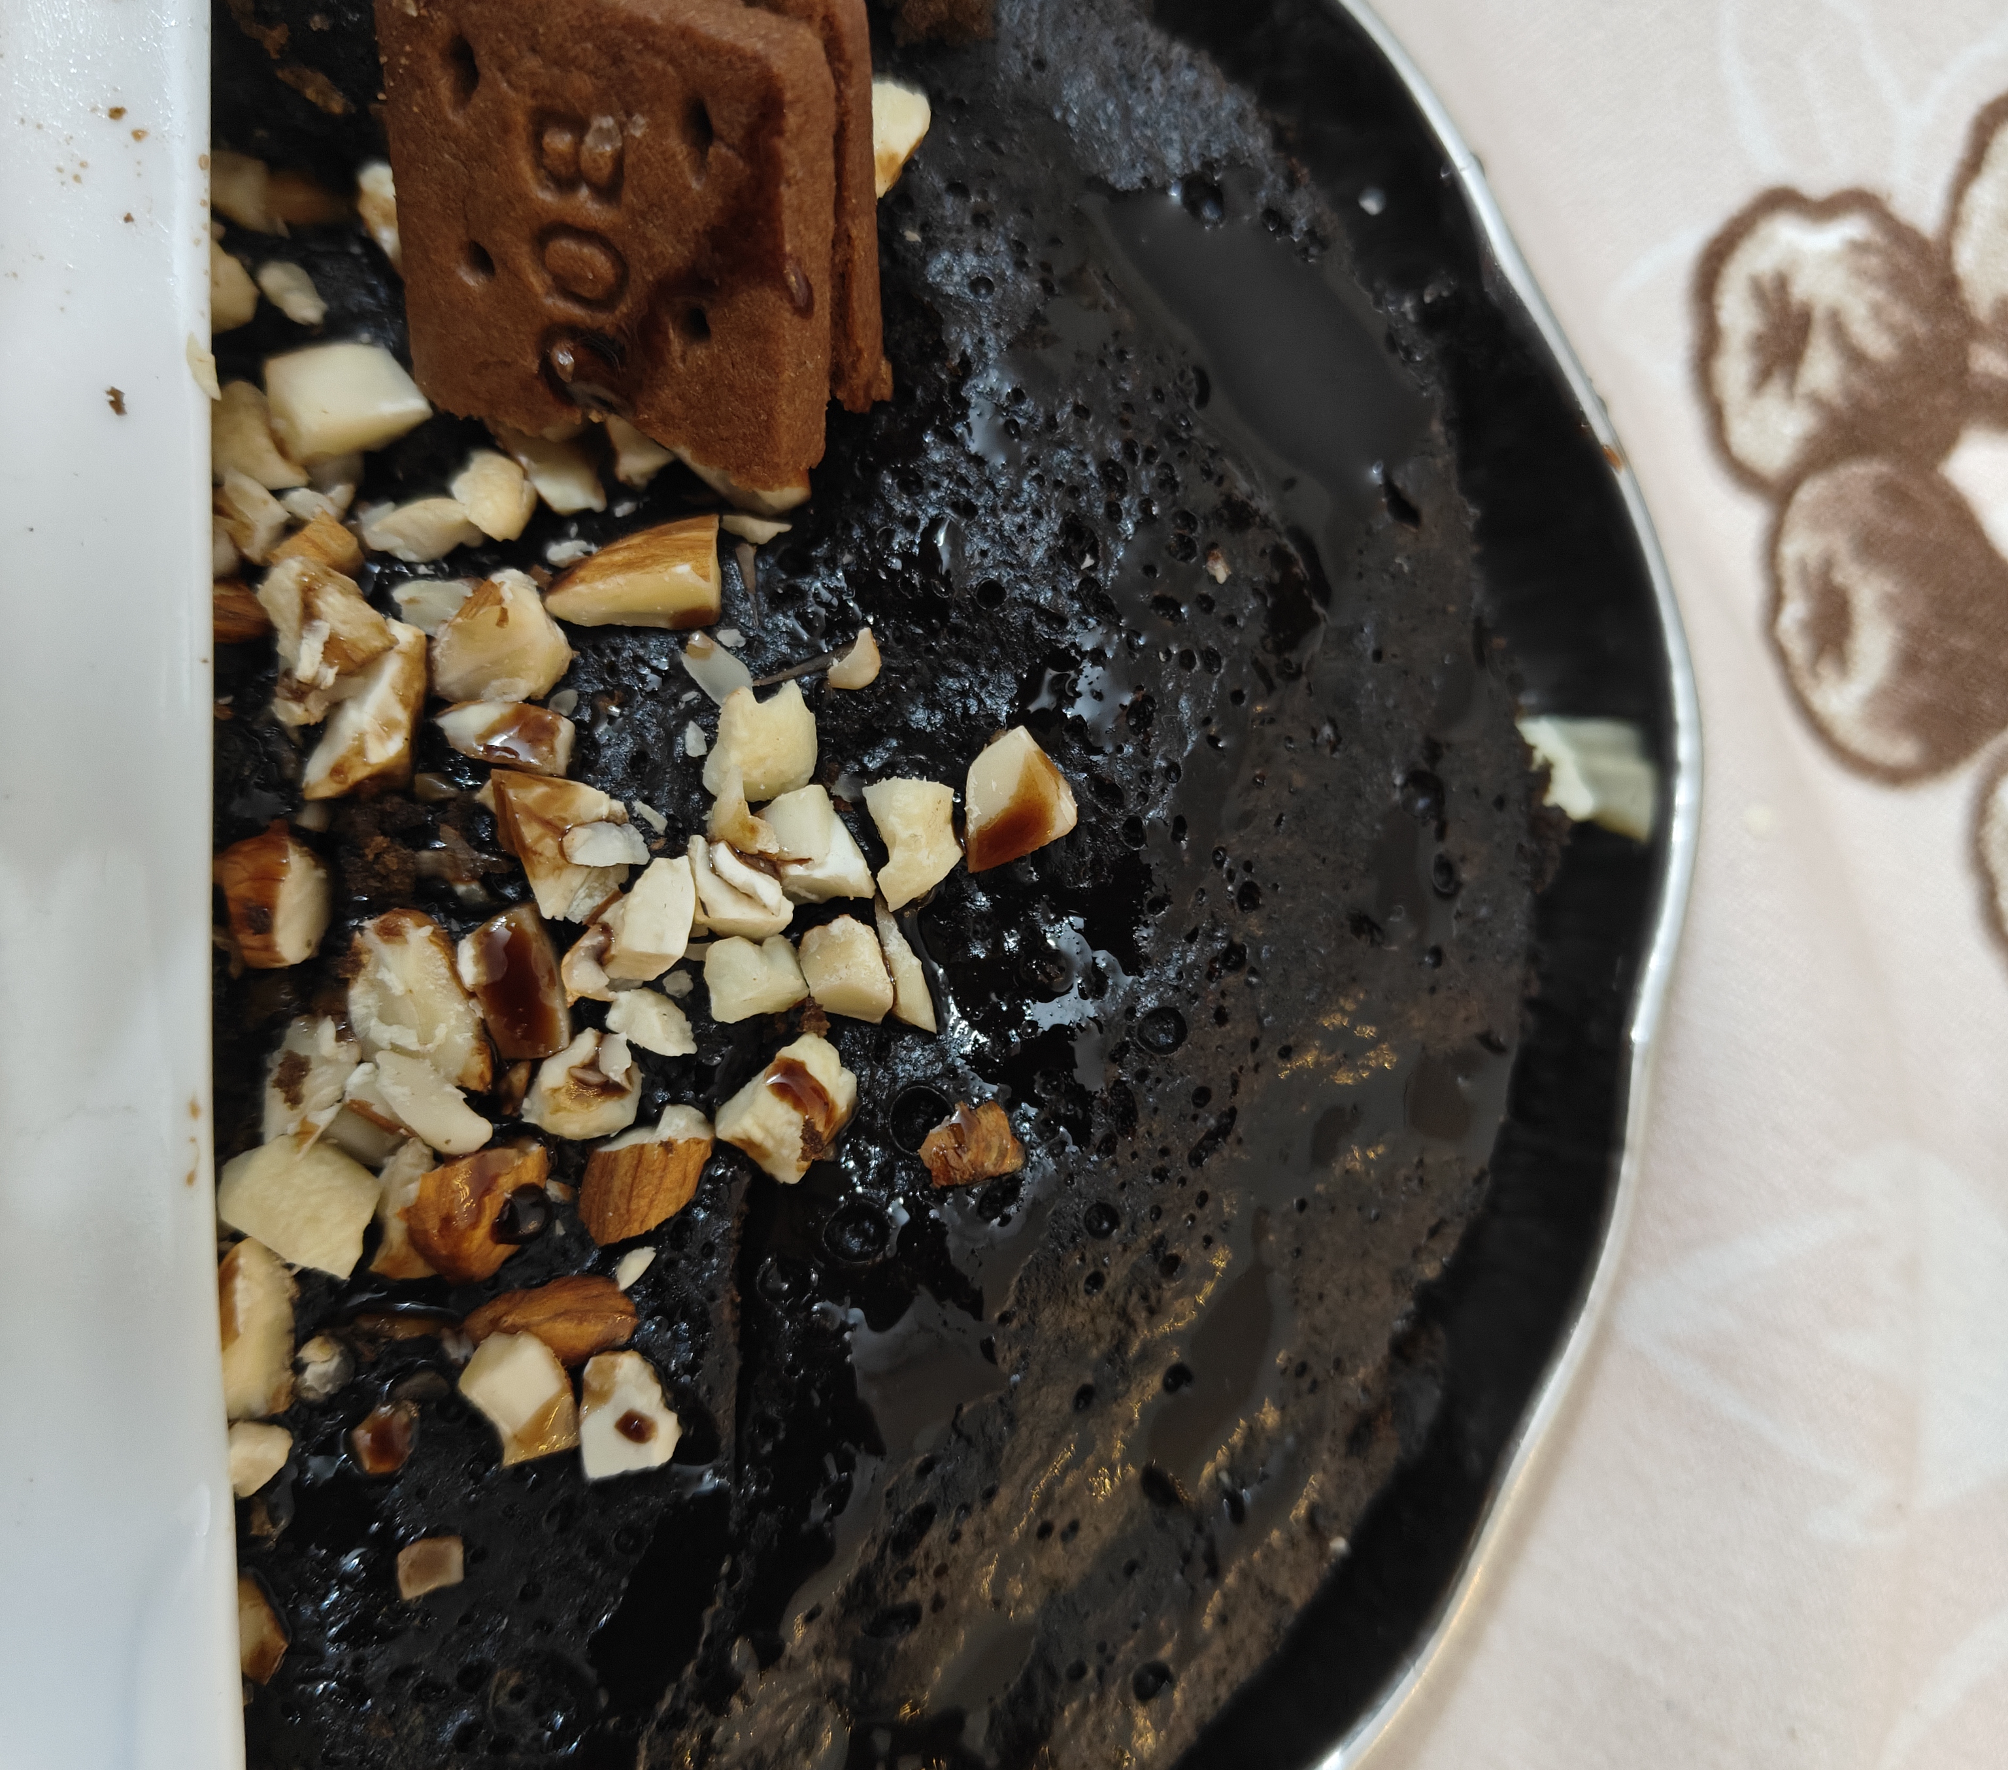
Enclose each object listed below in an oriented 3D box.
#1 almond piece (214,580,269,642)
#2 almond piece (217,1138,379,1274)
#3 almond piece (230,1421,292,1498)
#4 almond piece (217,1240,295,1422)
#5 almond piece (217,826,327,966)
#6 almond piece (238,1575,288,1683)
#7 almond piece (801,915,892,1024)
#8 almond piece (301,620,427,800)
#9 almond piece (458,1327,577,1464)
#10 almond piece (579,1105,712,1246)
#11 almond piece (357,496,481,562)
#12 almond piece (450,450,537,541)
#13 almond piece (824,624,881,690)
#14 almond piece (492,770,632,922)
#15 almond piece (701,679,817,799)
[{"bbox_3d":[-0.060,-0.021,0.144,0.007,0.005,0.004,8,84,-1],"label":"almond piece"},{"bbox_3d":[-0.052,0.024,0.137,0.011,0.005,0.007,22,84,1],"label":"almond piece"},{"bbox_3d":[-0.055,0.041,0.133,0.006,0.005,0.005,24,85,0],"label":"almond piece"},{"bbox_3d":[-0.056,0.033,0.137,0.006,0.007,0.012,-2,84,-2],"label":"almond piece"},{"bbox_3d":[-0.053,0.001,0.136,0.008,0.009,0.010,-32,87,-4],"label":"almond piece"},{"bbox_3d":[-0.058,0.057,0.142,0.006,0.006,0.008,-25,85,-2],"label":"almond piece"},{"bbox_3d":[-0.013,0.007,0.147,0.007,0.006,0.007,20,85,2],"label":"almond piece"},{"bbox_3d":[-0.046,-0.012,0.137,0.007,0.008,0.014,19,85,0],"label":"almond piece"},{"bbox_3d":[-0.038,0.040,0.144,0.007,0.006,0.008,-30,85,-3],"label":"almond piece"},{"bbox_3d":[-0.026,0.021,0.135,0.012,0.009,0.007,-42,88,-4],"label":"almond piece"},{"bbox_3d":[-0.046,-0.028,0.145,0.008,0.004,0.004,-12,85,-3],"label":"almond piece"},{"bbox_3d":[-0.038,-0.029,0.139,0.006,0.006,0.005,34,85,1],"label":"almond piece"},{"bbox_3d":[-0.012,-0.018,0.146,0.003,0.003,0.005,38,84,2],"label":"almond piece"},{"bbox_3d":[-0.033,-0.003,0.136,0.010,0.007,0.011,-2,86,-2],"label":"almond piece"},{"bbox_3d":[-0.020,-0.011,0.149,0.008,0.006,0.009,-10,84,-1],"label":"almond piece"}]

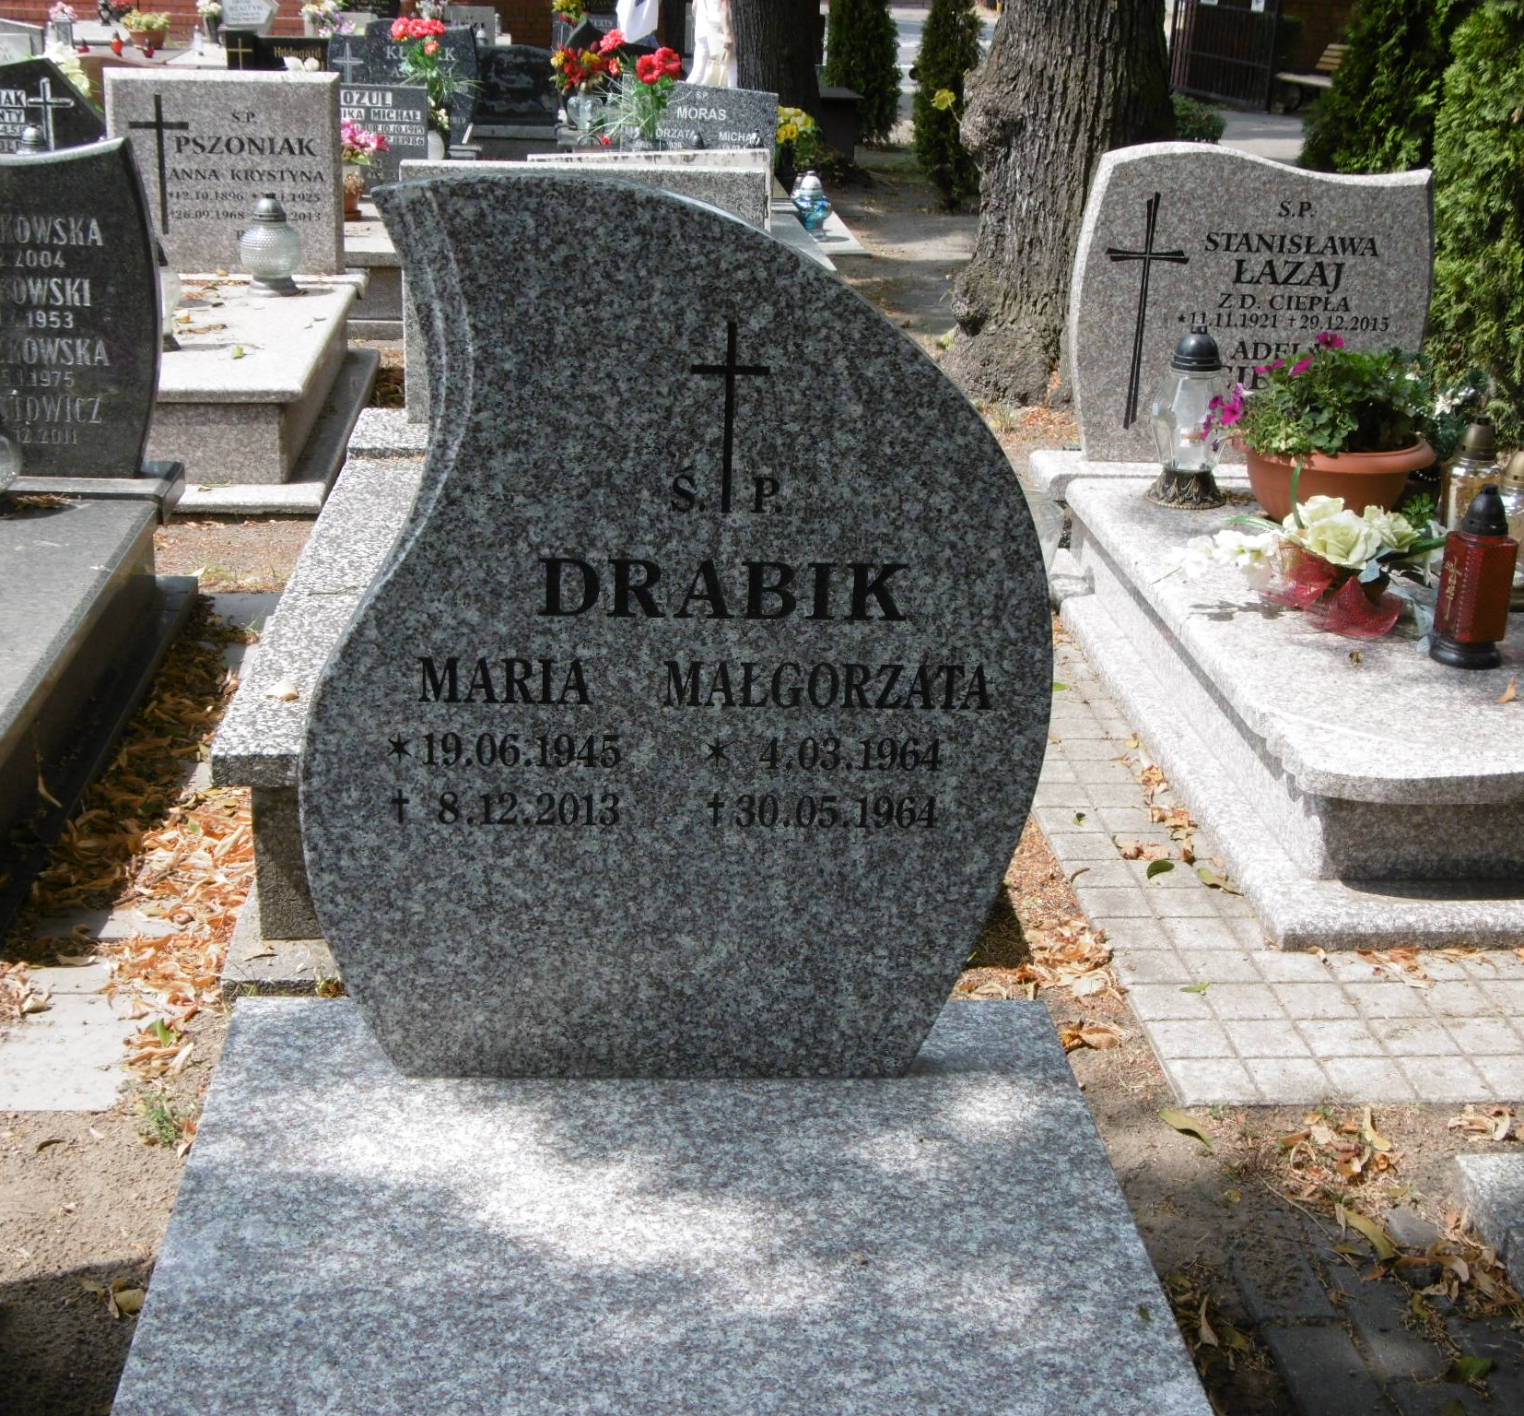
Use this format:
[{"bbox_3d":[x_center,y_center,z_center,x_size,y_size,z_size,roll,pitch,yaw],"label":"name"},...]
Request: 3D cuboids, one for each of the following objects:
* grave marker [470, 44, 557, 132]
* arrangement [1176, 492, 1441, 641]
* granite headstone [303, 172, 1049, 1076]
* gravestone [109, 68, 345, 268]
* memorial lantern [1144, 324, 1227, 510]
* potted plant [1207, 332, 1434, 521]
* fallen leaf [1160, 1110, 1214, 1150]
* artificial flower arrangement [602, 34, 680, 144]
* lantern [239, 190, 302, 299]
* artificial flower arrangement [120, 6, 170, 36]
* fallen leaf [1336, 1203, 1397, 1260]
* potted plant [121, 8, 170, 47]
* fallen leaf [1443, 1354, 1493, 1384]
[{"bbox_3d":[-1.288,-3.177,11.996,0.516,0.412,0.100,0,19,-4],"label":"grave marker"},{"bbox_3d":[1.003,-0.282,4.254,0.470,0.195,0.320,0,20,-6],"label":"arrangement"},{"bbox_3d":[-0.079,-0.057,2.267,0.718,0.901,0.066,1,20,-4],"label":"granite headstone"},{"bbox_3d":[-1.639,-1.652,7.205,0.690,0.608,0.090,0,19,-4],"label":"gravestone"},{"bbox_3d":[0.925,-0.629,5.019,0.171,0.368,0.171,0,19,-4],"label":"memorial lantern"},{"bbox_3d":[1.153,-0.574,4.813,0.450,0.371,0.390,0,20,-6],"label":"potted plant"},{"bbox_3d":[0.525,0.516,2.894,0.024,0.014,0.085,-9,22,-28],"label":"fallen leaf"},{"bbox_3d":[-0.513,-2.626,10.000,0.340,0.470,0.300,1,20,-4],"label":"artificial flower arrangement"},{"bbox_3d":[-1.389,-1.315,6.611,0.183,0.260,0.183,1,20,-5],"label":"lantern"},{"bbox_3d":[-3.948,-4.387,15.000,0.320,0.170,0.280,1,20,-4],"label":"artificial flower arrangement"},{"bbox_3d":[0.691,0.591,2.667,0.026,0.018,0.100,-4,20,-15],"label":"fallen leaf"},{"bbox_3d":[-4.408,-4.871,16.801,0.354,0.254,0.354,0,19,-4],"label":"potted plant"},{"bbox_3d":[0.733,0.681,2.427,0.058,0.014,0.036,-10,24,-30],"label":"fallen leaf"}]

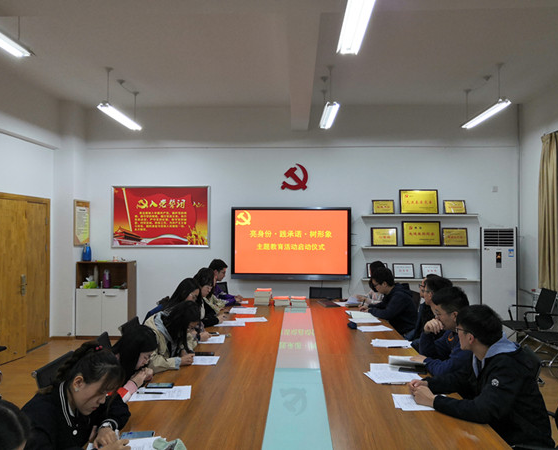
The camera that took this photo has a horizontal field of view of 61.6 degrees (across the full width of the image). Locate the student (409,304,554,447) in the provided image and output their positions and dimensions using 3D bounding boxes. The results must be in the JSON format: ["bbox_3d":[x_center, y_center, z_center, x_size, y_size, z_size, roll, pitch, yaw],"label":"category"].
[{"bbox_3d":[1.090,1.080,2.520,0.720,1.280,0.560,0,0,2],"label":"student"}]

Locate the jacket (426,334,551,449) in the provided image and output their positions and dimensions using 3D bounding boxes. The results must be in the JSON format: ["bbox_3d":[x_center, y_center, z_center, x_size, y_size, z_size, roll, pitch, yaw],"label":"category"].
[{"bbox_3d":[1.010,0.827,2.243,0.520,0.580,0.580,0,-1,13],"label":"jacket"}]

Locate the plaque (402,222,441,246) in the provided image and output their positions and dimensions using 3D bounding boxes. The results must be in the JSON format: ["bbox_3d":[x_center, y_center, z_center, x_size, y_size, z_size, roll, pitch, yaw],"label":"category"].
[{"bbox_3d":[2.230,0.140,7.310,0.610,0.390,0.030,0,-9,2],"label":"plaque"}]

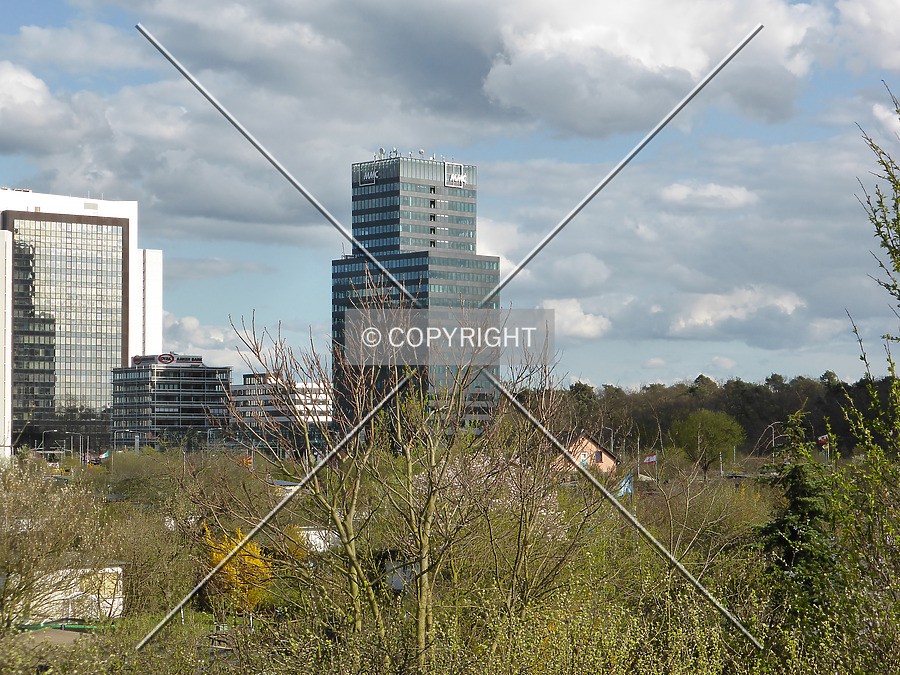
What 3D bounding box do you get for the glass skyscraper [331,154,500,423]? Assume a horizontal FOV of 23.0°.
[{"bbox_3d":[-8.888,-5.935,617.931,29.557,84.414,38.947,3,-4,-44],"label":"glass skyscraper"}]

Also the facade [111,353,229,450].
[{"bbox_3d":[-82.490,20.160,653.140,25.100,28.700,27.900,2,-3,-34],"label":"facade"}]

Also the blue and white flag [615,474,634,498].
[{"bbox_3d":[7.873,6.719,100.000,0.800,1.080,0.220,0,-3,0],"label":"blue and white flag"}]

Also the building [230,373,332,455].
[{"bbox_3d":[-51.826,25.888,687.968,17.022,28.574,32.856,3,-4,-43],"label":"building"}]

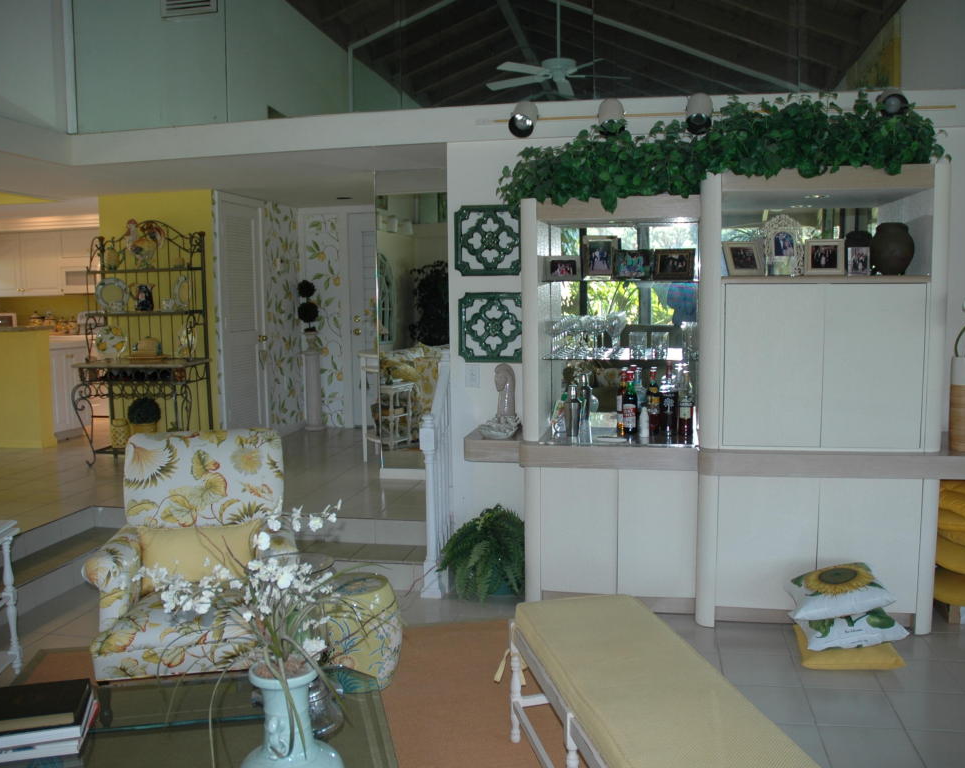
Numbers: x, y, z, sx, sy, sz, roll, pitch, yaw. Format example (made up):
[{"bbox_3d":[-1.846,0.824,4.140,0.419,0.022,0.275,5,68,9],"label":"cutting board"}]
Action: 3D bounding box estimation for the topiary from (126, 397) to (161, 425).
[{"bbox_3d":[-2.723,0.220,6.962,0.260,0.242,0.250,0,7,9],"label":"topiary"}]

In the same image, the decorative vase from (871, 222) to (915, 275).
[{"bbox_3d":[1.887,-0.619,3.978,0.196,0.248,0.196,0,7,11],"label":"decorative vase"}]

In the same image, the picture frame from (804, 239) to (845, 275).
[{"bbox_3d":[1.564,-0.581,3.958,0.195,0.175,0.040,0,-2,15],"label":"picture frame"}]

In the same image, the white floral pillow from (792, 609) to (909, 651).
[{"bbox_3d":[1.539,1.022,3.672,0.420,0.120,0.410,-9,6,4],"label":"white floral pillow"}]

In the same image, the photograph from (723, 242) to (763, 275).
[{"bbox_3d":[1.214,-0.579,4.024,0.200,0.170,0.050,-3,-9,-15],"label":"photograph"}]

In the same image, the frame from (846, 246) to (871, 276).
[{"bbox_3d":[1.787,-0.579,4.102,0.103,0.140,0.030,1,-3,14],"label":"frame"}]

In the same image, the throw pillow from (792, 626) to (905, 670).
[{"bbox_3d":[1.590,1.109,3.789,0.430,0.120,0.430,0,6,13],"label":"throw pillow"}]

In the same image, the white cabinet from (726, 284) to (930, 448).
[{"bbox_3d":[1.607,-0.109,4.255,0.908,0.782,0.540,0,7,9],"label":"white cabinet"}]

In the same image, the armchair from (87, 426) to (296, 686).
[{"bbox_3d":[-1.207,0.750,3.706,0.850,0.970,0.860,-3,6,-12],"label":"armchair"}]

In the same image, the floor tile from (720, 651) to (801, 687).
[{"bbox_3d":[1.154,1.201,3.617,0.320,0.010,0.320,0,6,11],"label":"floor tile"}]

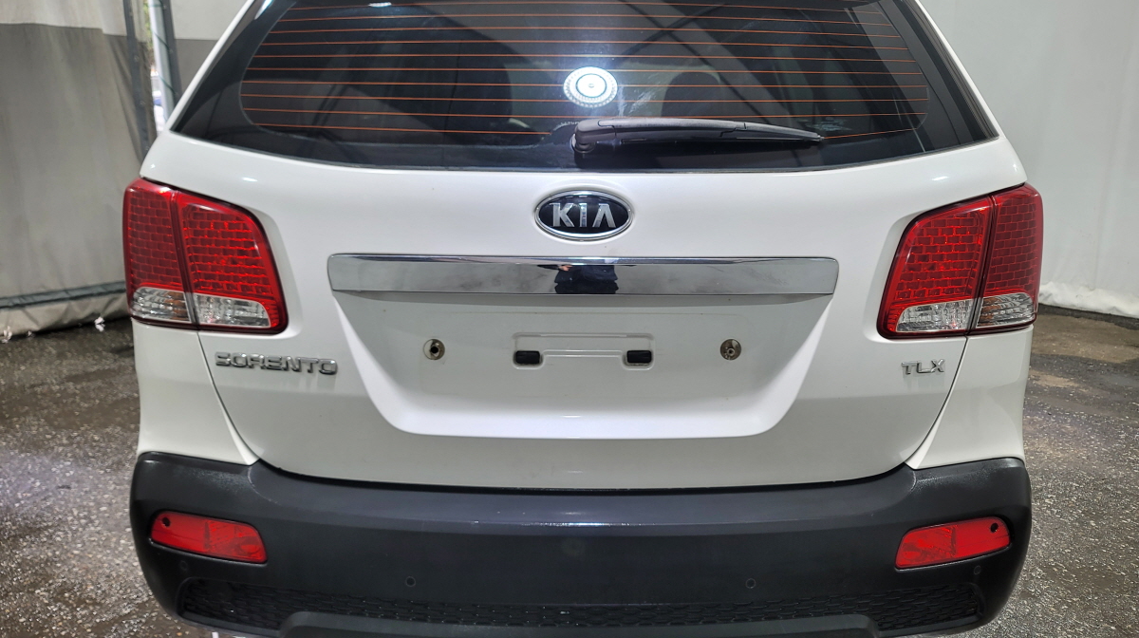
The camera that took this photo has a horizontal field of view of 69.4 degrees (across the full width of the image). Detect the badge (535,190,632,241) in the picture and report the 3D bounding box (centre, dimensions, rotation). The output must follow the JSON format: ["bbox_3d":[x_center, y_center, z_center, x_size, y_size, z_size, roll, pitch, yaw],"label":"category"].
[{"bbox_3d":[0.023,-0.166,1.320,0.154,0.080,0.018,1,5,0],"label":"badge"}]

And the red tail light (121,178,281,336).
[{"bbox_3d":[-0.650,-0.124,1.496,0.325,0.261,0.212,2,13,8],"label":"red tail light"}]

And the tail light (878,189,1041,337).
[{"bbox_3d":[0.693,-0.115,1.484,0.325,0.261,0.212,-1,13,-7],"label":"tail light"}]

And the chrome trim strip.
[{"bbox_3d":[0.022,-0.074,1.344,0.837,0.065,0.041,1,9,0],"label":"chrome trim strip"}]

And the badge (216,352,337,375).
[{"bbox_3d":[-0.512,0.076,1.436,0.234,0.028,0.011,4,12,13],"label":"badge"}]

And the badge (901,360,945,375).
[{"bbox_3d":[0.619,0.083,1.437,0.088,0.029,0.010,-3,12,-13],"label":"badge"}]

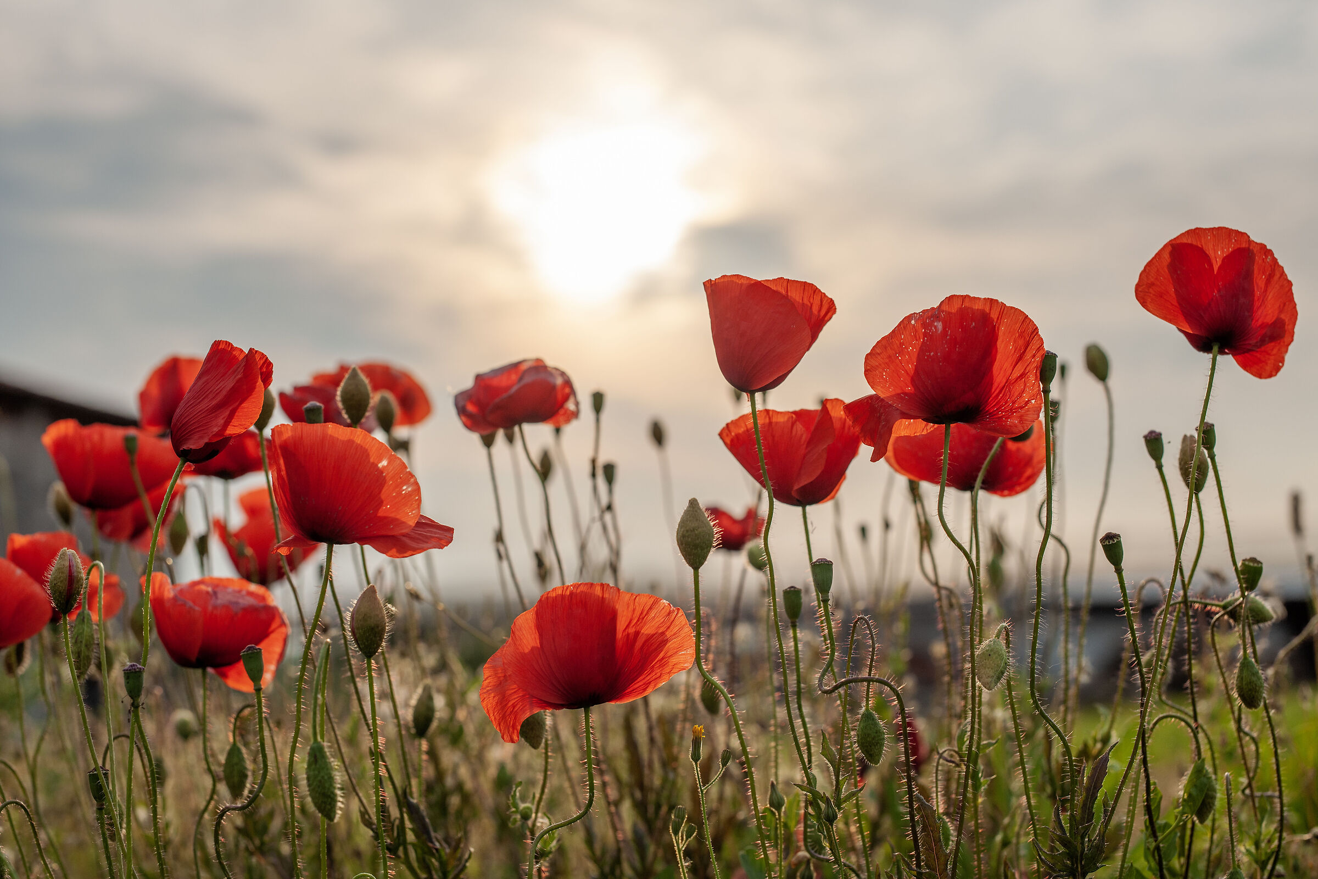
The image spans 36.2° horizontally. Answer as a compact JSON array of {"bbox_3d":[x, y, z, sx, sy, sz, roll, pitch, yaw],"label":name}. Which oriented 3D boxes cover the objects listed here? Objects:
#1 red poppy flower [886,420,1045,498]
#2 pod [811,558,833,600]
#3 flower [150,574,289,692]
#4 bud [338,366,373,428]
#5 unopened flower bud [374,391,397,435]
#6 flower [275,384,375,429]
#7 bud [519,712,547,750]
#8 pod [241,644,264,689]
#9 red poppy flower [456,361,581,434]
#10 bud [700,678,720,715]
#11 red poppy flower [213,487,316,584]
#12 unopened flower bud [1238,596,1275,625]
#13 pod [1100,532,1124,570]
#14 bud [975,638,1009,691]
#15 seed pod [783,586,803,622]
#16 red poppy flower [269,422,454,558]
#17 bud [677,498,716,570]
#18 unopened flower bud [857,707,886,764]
[{"bbox_3d":[0.136,0.006,0.900,0.071,0.042,0.066,0,-5,0],"label":"red poppy flower"},{"bbox_3d":[0.053,0.045,0.650,0.007,0.014,0.007,-3,-6,0],"label":"pod"},{"bbox_3d":[-0.188,0.082,0.860,0.059,0.049,0.053,1,-5,-12],"label":"flower"},{"bbox_3d":[-0.116,-0.016,0.770,0.013,0.024,0.012,-2,-5,0],"label":"bud"},{"bbox_3d":[-0.126,-0.012,0.930,0.011,0.021,0.011,-1,-3,0],"label":"unopened flower bud"},{"bbox_3d":[-0.178,-0.014,1.080,0.055,0.033,0.052,1,-5,-9],"label":"flower"},{"bbox_3d":[-0.044,0.101,0.702,0.010,0.016,0.010,-6,-6,0],"label":"bud"},{"bbox_3d":[-0.143,0.080,0.710,0.008,0.015,0.008,-8,-3,0],"label":"pod"},{"bbox_3d":[-0.059,-0.017,0.830,0.051,0.031,0.047,-3,-5,0],"label":"red poppy flower"},{"bbox_3d":[0.021,0.103,0.810,0.007,0.015,0.007,-15,-3,0],"label":"bud"},{"bbox_3d":[-0.197,0.049,1.010,0.051,0.049,0.049,0,-5,0],"label":"red poppy flower"},{"bbox_3d":[0.238,0.069,0.810,0.022,0.011,0.011,21,0,0],"label":"unopened flower bud"},{"bbox_3d":[0.146,0.036,0.650,0.007,0.013,0.007,-11,-6,0],"label":"pod"},{"bbox_3d":[0.122,0.083,0.740,0.012,0.020,0.012,12,-3,0],"label":"bud"},{"bbox_3d":[0.049,0.061,0.740,0.007,0.014,0.007,-1,-5,0],"label":"seed pod"},{"bbox_3d":[-0.098,0.017,0.663,0.060,0.043,0.053,0,-6,0],"label":"red poppy flower"},{"bbox_3d":[0.012,0.030,0.637,0.012,0.022,0.012,-2,-6,0],"label":"bud"},{"bbox_3d":[0.069,0.096,0.650,0.009,0.019,0.009,-6,-6,0],"label":"unopened flower bud"}]

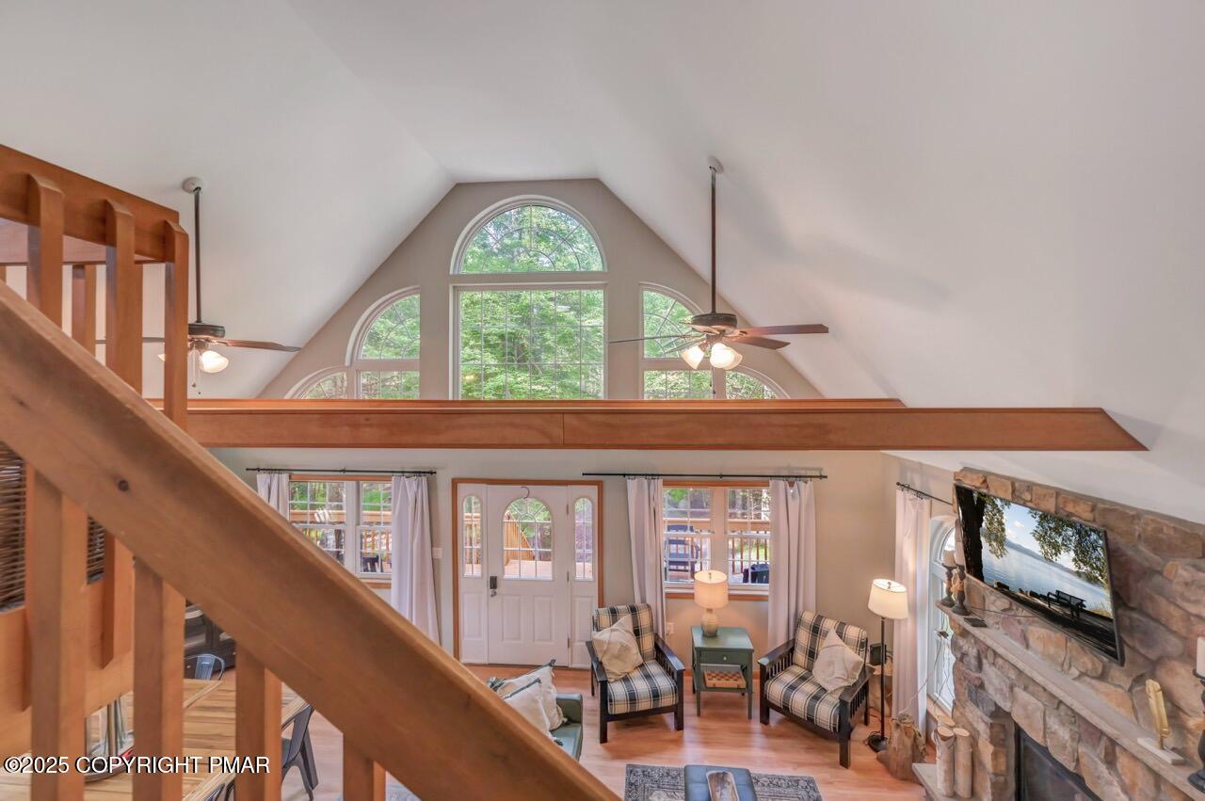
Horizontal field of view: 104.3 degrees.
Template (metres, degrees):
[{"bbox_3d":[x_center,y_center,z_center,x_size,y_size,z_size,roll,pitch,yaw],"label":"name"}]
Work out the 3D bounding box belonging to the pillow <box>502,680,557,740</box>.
[{"bbox_3d":[-0.560,2.365,3.420,0.440,0.440,0.150,-8,-22,-36],"label":"pillow"}]

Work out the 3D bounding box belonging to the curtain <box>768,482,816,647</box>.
[{"bbox_3d":[1.994,1.874,4.934,0.490,2.090,0.120,0,1,4],"label":"curtain"}]

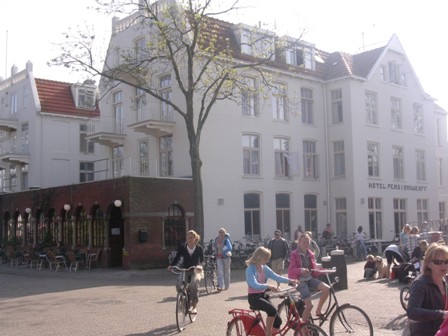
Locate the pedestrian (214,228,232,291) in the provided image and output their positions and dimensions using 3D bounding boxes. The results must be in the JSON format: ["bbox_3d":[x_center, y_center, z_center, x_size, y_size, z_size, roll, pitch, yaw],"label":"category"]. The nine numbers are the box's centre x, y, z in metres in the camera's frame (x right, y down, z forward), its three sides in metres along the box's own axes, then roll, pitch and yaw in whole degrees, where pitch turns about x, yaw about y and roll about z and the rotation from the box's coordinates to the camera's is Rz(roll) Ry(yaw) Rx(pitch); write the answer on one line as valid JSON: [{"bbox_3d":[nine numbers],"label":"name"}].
[{"bbox_3d":[0.004,2.476,15.724,0.500,1.660,0.420,-2,-5,12],"label":"pedestrian"}]

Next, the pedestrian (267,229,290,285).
[{"bbox_3d":[1.534,2.552,16.123,0.620,1.690,0.480,-1,-5,-3],"label":"pedestrian"}]

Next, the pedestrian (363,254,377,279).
[{"bbox_3d":[4.821,3.244,19.375,0.420,0.770,0.500,3,-7,-39],"label":"pedestrian"}]

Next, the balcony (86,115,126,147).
[{"bbox_3d":[-6.804,-2.147,33.618,1.580,1.500,1.900,4,-7,-41],"label":"balcony"}]

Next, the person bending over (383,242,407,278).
[{"bbox_3d":[5.433,2.969,18.654,0.580,1.120,0.720,-5,-7,33],"label":"person bending over"}]

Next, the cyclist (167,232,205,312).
[{"bbox_3d":[-0.695,1.941,10.564,0.660,1.530,0.750,-2,-6,10],"label":"cyclist"}]

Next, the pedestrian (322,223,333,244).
[{"bbox_3d":[5.171,3.600,28.923,0.520,1.680,0.450,0,-5,-12],"label":"pedestrian"}]

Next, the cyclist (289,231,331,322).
[{"bbox_3d":[1.277,1.624,8.538,0.720,1.350,0.520,-6,-7,44],"label":"cyclist"}]

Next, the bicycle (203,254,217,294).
[{"bbox_3d":[-0.335,2.843,15.882,0.470,1.050,1.700,-2,-6,7],"label":"bicycle"}]

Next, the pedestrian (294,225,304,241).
[{"bbox_3d":[3.893,3.788,29.718,0.500,1.700,0.350,-2,-6,6],"label":"pedestrian"}]

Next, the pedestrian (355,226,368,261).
[{"bbox_3d":[6.391,3.499,26.927,0.550,1.600,0.450,-2,-5,6],"label":"pedestrian"}]

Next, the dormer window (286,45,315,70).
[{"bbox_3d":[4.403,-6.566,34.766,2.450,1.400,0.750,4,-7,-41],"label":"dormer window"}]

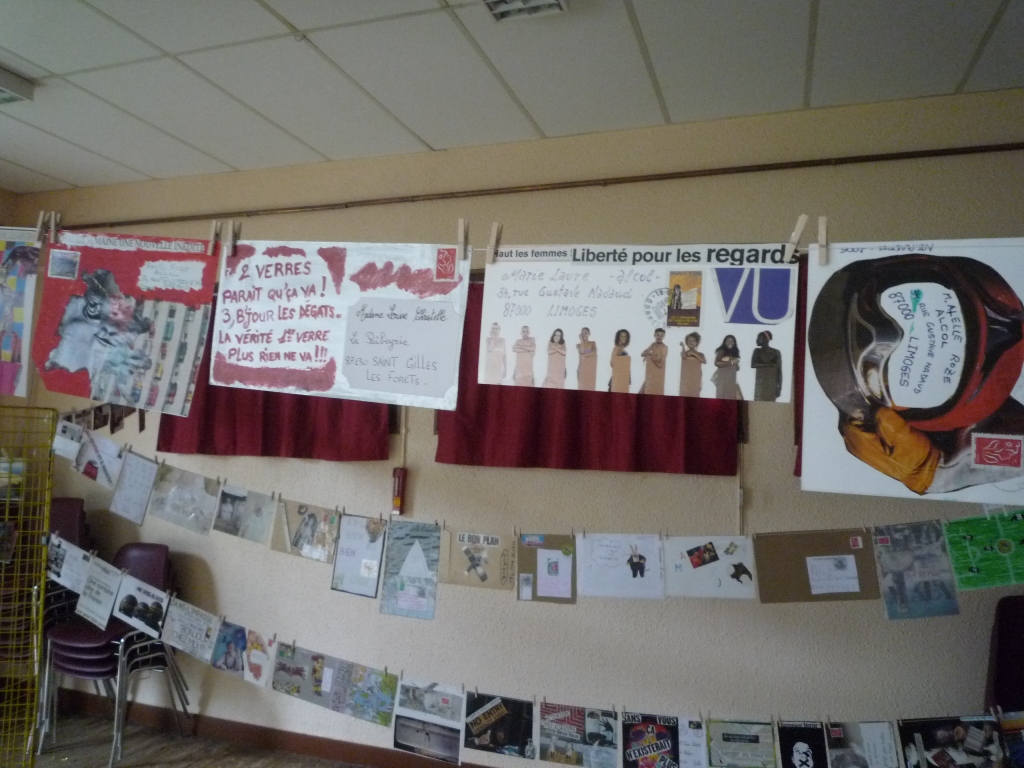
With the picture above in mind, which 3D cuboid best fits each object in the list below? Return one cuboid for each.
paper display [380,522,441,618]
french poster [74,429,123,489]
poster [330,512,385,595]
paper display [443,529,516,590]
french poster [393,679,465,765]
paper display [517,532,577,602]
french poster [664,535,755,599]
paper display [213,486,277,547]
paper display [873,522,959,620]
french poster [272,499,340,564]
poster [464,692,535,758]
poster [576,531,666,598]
[{"bbox_3d":[-0.280,0.514,2.045,0.161,0.253,0.008,3,-4,20],"label":"paper display"},{"bbox_3d":[-1.458,0.267,2.612,0.207,0.143,0.015,21,3,19],"label":"french poster"},{"bbox_3d":[-0.462,0.521,2.235,0.157,0.228,0.015,4,-3,19],"label":"poster"},{"bbox_3d":[-0.091,0.470,1.980,0.214,0.145,0.008,2,-4,20],"label":"paper display"},{"bbox_3d":[-0.229,0.944,2.073,0.205,0.194,0.008,4,-3,20],"label":"french poster"},{"bbox_3d":[0.094,0.500,2.006,0.163,0.182,0.015,-3,-5,18],"label":"paper display"},{"bbox_3d":[0.492,0.459,1.853,0.212,0.152,0.015,-5,-6,18],"label":"french poster"},{"bbox_3d":[-0.813,0.395,2.251,0.209,0.145,0.008,9,-2,21],"label":"paper display"},{"bbox_3d":[0.887,0.409,1.626,0.137,0.201,0.008,-10,-8,19],"label":"paper display"},{"bbox_3d":[-0.642,0.458,2.301,0.227,0.162,0.015,8,-1,19],"label":"french poster"},{"bbox_3d":[-0.034,0.936,2.028,0.204,0.150,0.015,0,-4,19],"label":"poster"},{"bbox_3d":[0.270,0.454,1.849,0.217,0.157,0.008,-3,-6,20],"label":"poster"}]

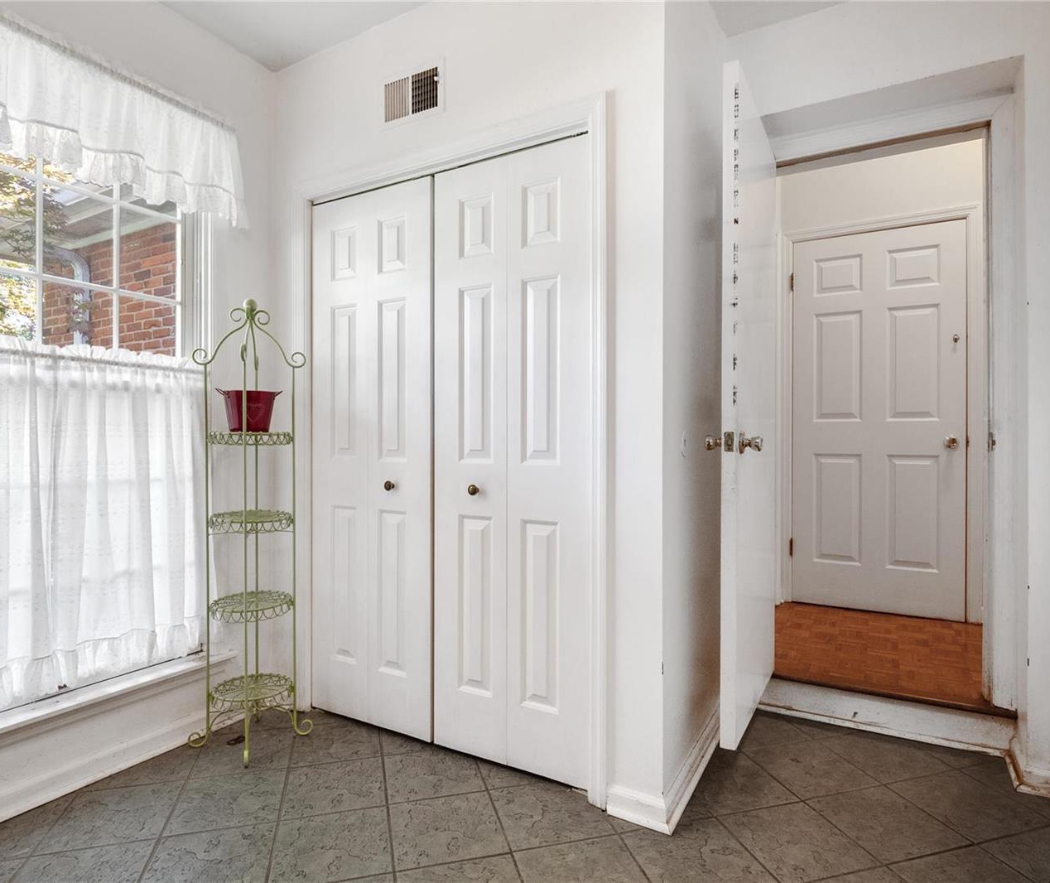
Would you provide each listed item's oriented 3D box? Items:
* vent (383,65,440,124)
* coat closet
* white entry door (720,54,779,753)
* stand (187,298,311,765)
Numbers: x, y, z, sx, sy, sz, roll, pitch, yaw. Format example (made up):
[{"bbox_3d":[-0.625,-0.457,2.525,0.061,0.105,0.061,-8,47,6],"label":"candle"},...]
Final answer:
[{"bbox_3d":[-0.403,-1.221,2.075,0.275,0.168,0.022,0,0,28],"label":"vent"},{"bbox_3d":[-0.314,0.060,2.091,1.200,2.012,0.040,0,0,28],"label":"coat closet"},{"bbox_3d":[0.795,-0.104,2.053,0.045,2.035,0.710,0,0,31],"label":"white entry door"},{"bbox_3d":[-0.984,0.284,2.118,0.310,1.591,0.310,0,0,28],"label":"stand"}]

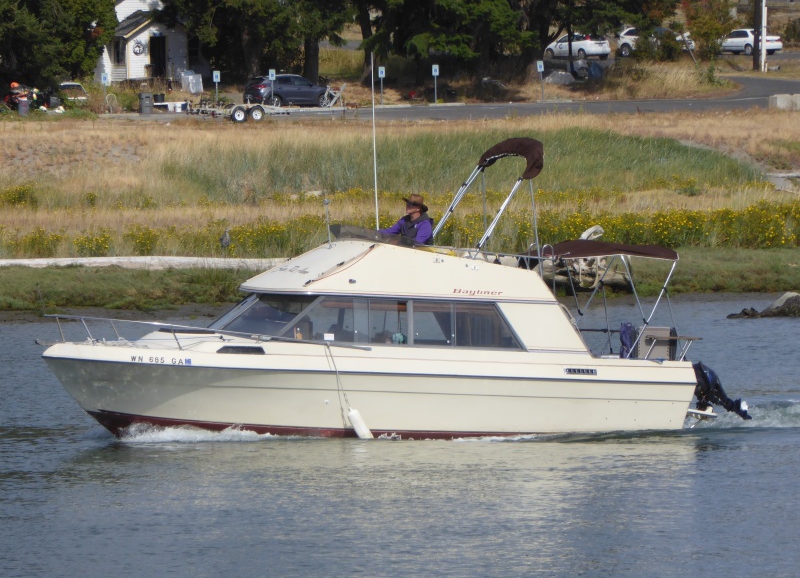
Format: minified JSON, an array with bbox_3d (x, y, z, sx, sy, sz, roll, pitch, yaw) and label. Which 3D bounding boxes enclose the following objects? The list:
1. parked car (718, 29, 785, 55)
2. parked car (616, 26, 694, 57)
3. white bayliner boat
[{"bbox_3d":[18.663,-13.378,347.000,1.770,1.430,4.700,-2,3,-43],"label":"parked car"},{"bbox_3d":[14.024,-13.488,350.000,4.650,1.680,1.850,2,3,44],"label":"parked car"},{"bbox_3d":[-0.080,0.090,78.000,8.950,3.900,2.550,1,1,-21],"label":"white bayliner boat"}]

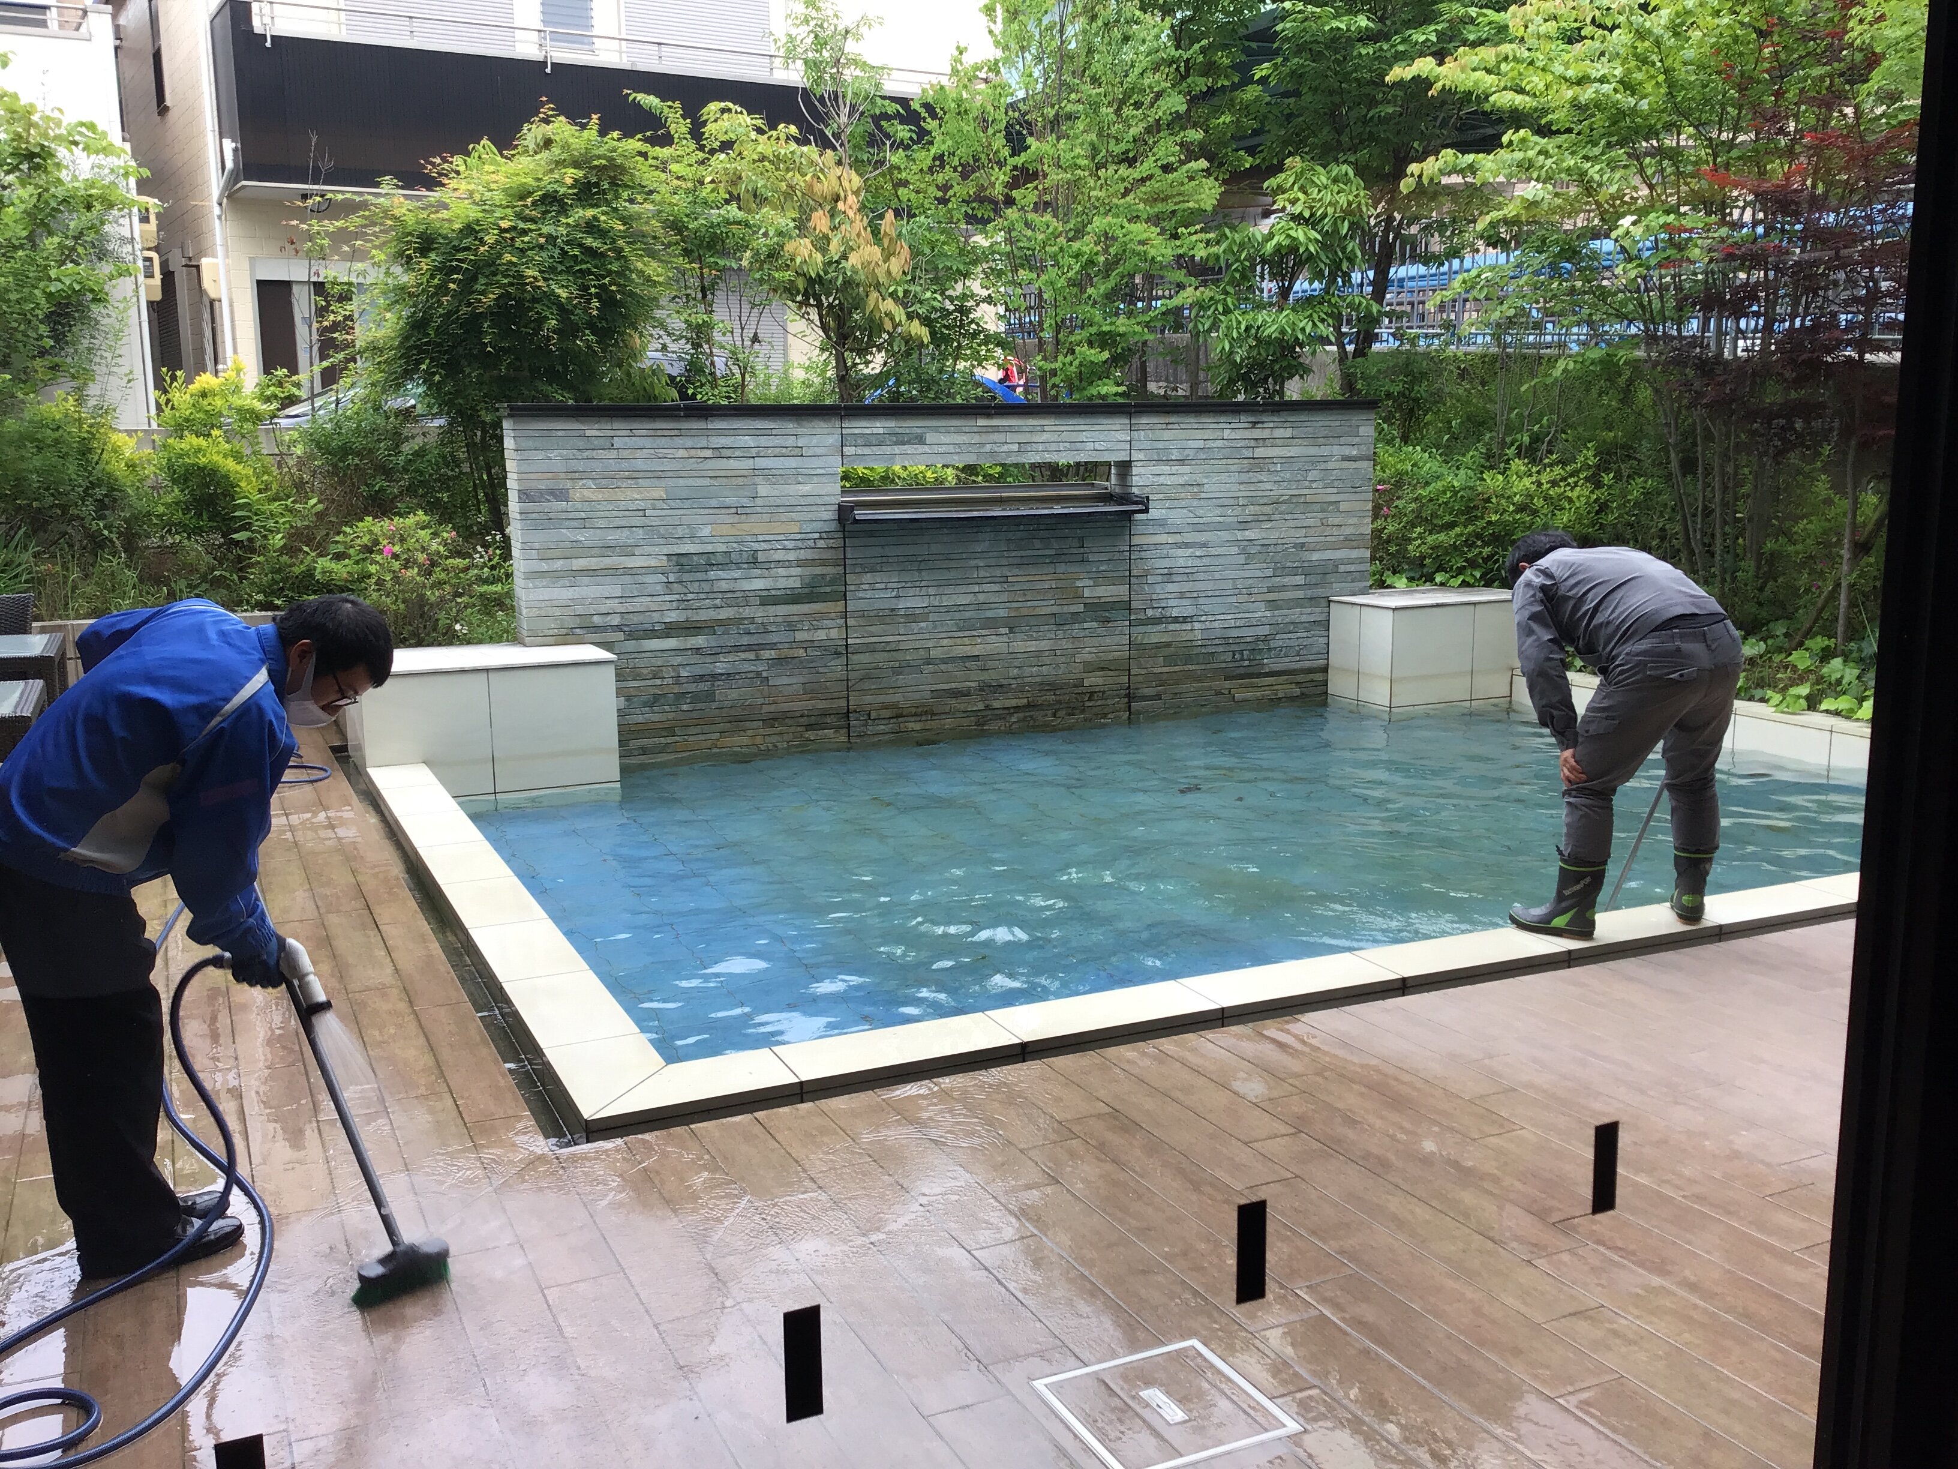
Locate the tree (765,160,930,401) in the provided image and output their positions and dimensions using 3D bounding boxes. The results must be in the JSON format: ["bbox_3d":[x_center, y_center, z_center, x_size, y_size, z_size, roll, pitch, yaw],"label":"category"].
[{"bbox_3d":[-0.880,-2.406,11.604,1.150,2.700,1.100,-5,11,-24],"label":"tree"}]

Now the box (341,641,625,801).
[{"bbox_3d":[-2.476,-0.079,8.749,1.190,0.660,0.890,-5,11,-24],"label":"box"}]

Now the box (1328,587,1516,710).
[{"bbox_3d":[2.850,-0.561,11.157,1.190,0.660,0.880,-5,11,-24],"label":"box"}]

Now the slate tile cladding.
[{"bbox_3d":[0.027,-0.968,10.148,5.300,1.860,0.250,-5,11,-24],"label":"slate tile cladding"}]

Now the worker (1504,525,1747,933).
[{"bbox_3d":[1.924,-0.007,5.386,0.620,1.200,0.780,-10,14,-42],"label":"worker"}]

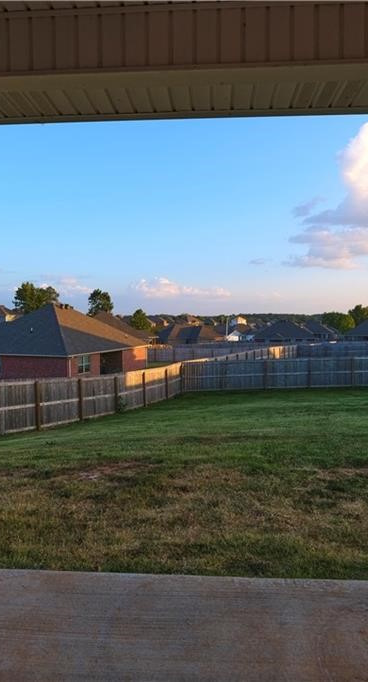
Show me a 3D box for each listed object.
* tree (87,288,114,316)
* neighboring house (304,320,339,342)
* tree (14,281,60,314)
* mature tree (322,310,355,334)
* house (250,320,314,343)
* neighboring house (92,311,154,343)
[{"bbox_3d":[-23.885,-7.467,121.788,8.300,15.080,8.300,0,3,0],"label":"tree"},{"bbox_3d":[32.333,-2.200,105.018,12.000,6.000,13.000,1,3,19],"label":"neighboring house"},{"bbox_3d":[-40.532,-8.238,117.750,12.300,16.980,12.300,0,3,0],"label":"tree"},{"bbox_3d":[44.749,-4.384,123.938,9.800,8.800,9.600,1,3,19],"label":"mature tree"},{"bbox_3d":[23.200,-1.497,101.033,14.500,6.700,13.500,0,3,0],"label":"house"},{"bbox_3d":[-12.603,-0.846,62.527,13.500,6.800,15.000,1,3,19],"label":"neighboring house"}]

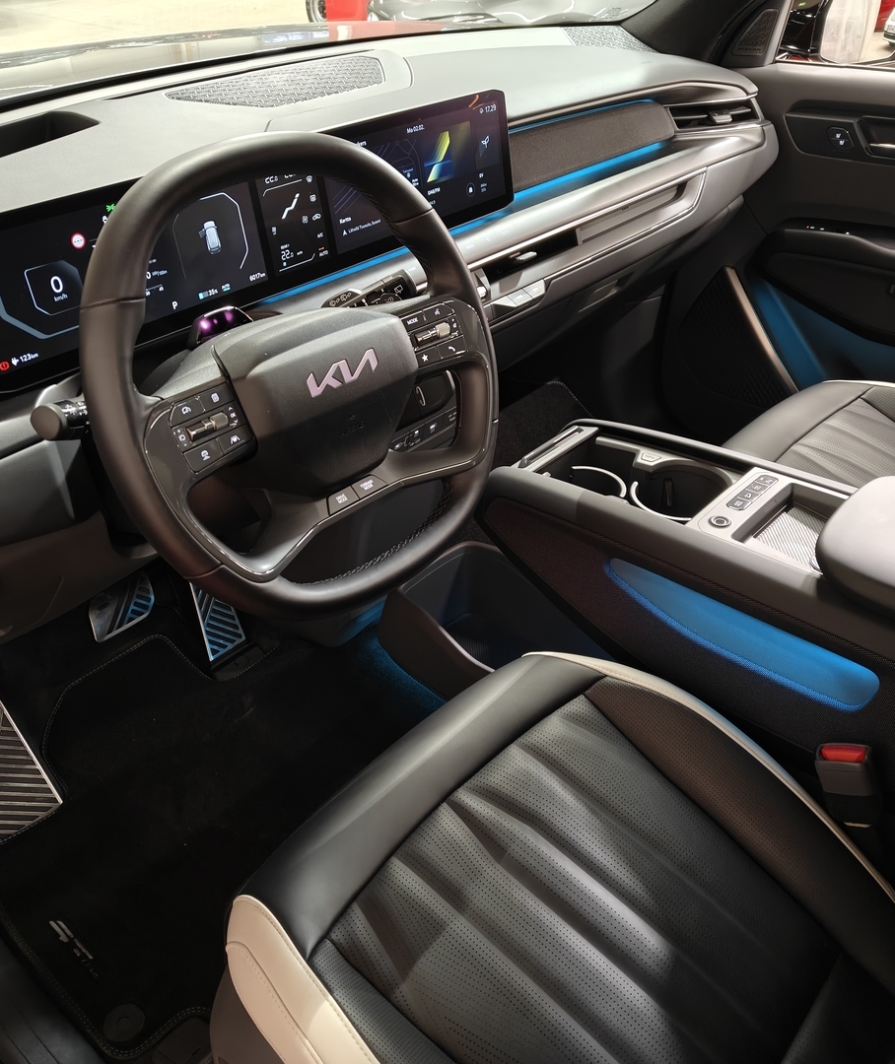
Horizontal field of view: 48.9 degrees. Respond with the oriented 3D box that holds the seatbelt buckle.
[{"bbox_3d":[0.384,0.241,0.935,0.046,0.085,0.026,-6,28,36],"label":"seatbelt buckle"}]

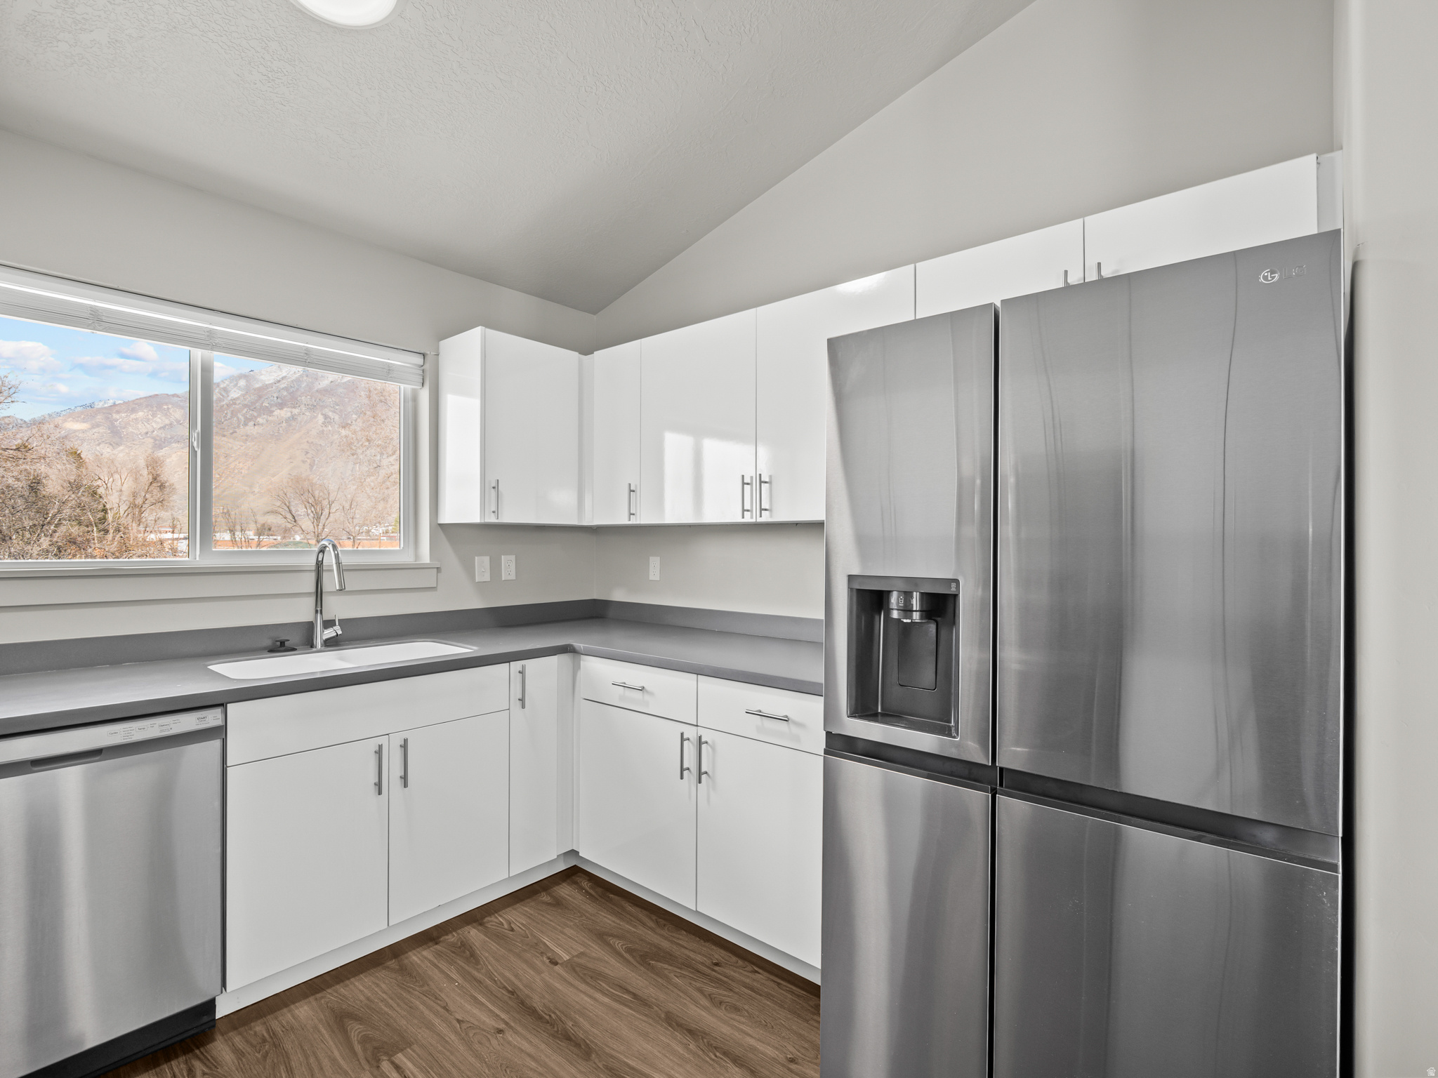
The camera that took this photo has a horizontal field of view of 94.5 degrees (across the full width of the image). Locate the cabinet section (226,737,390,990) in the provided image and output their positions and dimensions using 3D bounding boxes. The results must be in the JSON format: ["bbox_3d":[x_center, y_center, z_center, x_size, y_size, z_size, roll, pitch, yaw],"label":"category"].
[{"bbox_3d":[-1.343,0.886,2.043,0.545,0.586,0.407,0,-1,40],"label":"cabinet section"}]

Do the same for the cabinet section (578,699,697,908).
[{"bbox_3d":[-0.119,0.897,2.519,0.591,0.586,0.545,0,-1,40],"label":"cabinet section"}]

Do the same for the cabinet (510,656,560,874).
[{"bbox_3d":[-0.919,0.825,2.662,0.619,0.764,0.217,0,-1,40],"label":"cabinet"}]

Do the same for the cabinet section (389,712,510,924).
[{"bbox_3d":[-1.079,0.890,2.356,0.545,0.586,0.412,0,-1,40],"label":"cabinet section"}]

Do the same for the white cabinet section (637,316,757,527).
[{"bbox_3d":[0.011,-0.439,2.678,0.592,0.761,0.326,0,-1,40],"label":"white cabinet section"}]

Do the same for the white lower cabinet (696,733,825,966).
[{"bbox_3d":[0.358,0.914,2.209,0.602,0.598,0.619,0,-1,40],"label":"white lower cabinet"}]

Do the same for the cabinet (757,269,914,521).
[{"bbox_3d":[0.475,-0.447,2.342,0.599,0.773,0.333,0,-1,40],"label":"cabinet"}]

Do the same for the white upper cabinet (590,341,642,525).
[{"bbox_3d":[-0.344,-0.447,3.027,0.326,0.773,0.333,0,-1,40],"label":"white upper cabinet"}]

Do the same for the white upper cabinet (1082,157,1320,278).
[{"bbox_3d":[1.231,-0.680,1.712,0.452,0.305,0.333,0,-1,40],"label":"white upper cabinet"}]

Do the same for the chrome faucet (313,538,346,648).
[{"bbox_3d":[-1.359,0.197,2.374,0.248,0.390,0.111,0,-1,40],"label":"chrome faucet"}]

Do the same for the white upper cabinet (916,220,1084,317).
[{"bbox_3d":[0.882,-0.680,2.004,0.458,0.305,0.333,0,-1,40],"label":"white upper cabinet"}]

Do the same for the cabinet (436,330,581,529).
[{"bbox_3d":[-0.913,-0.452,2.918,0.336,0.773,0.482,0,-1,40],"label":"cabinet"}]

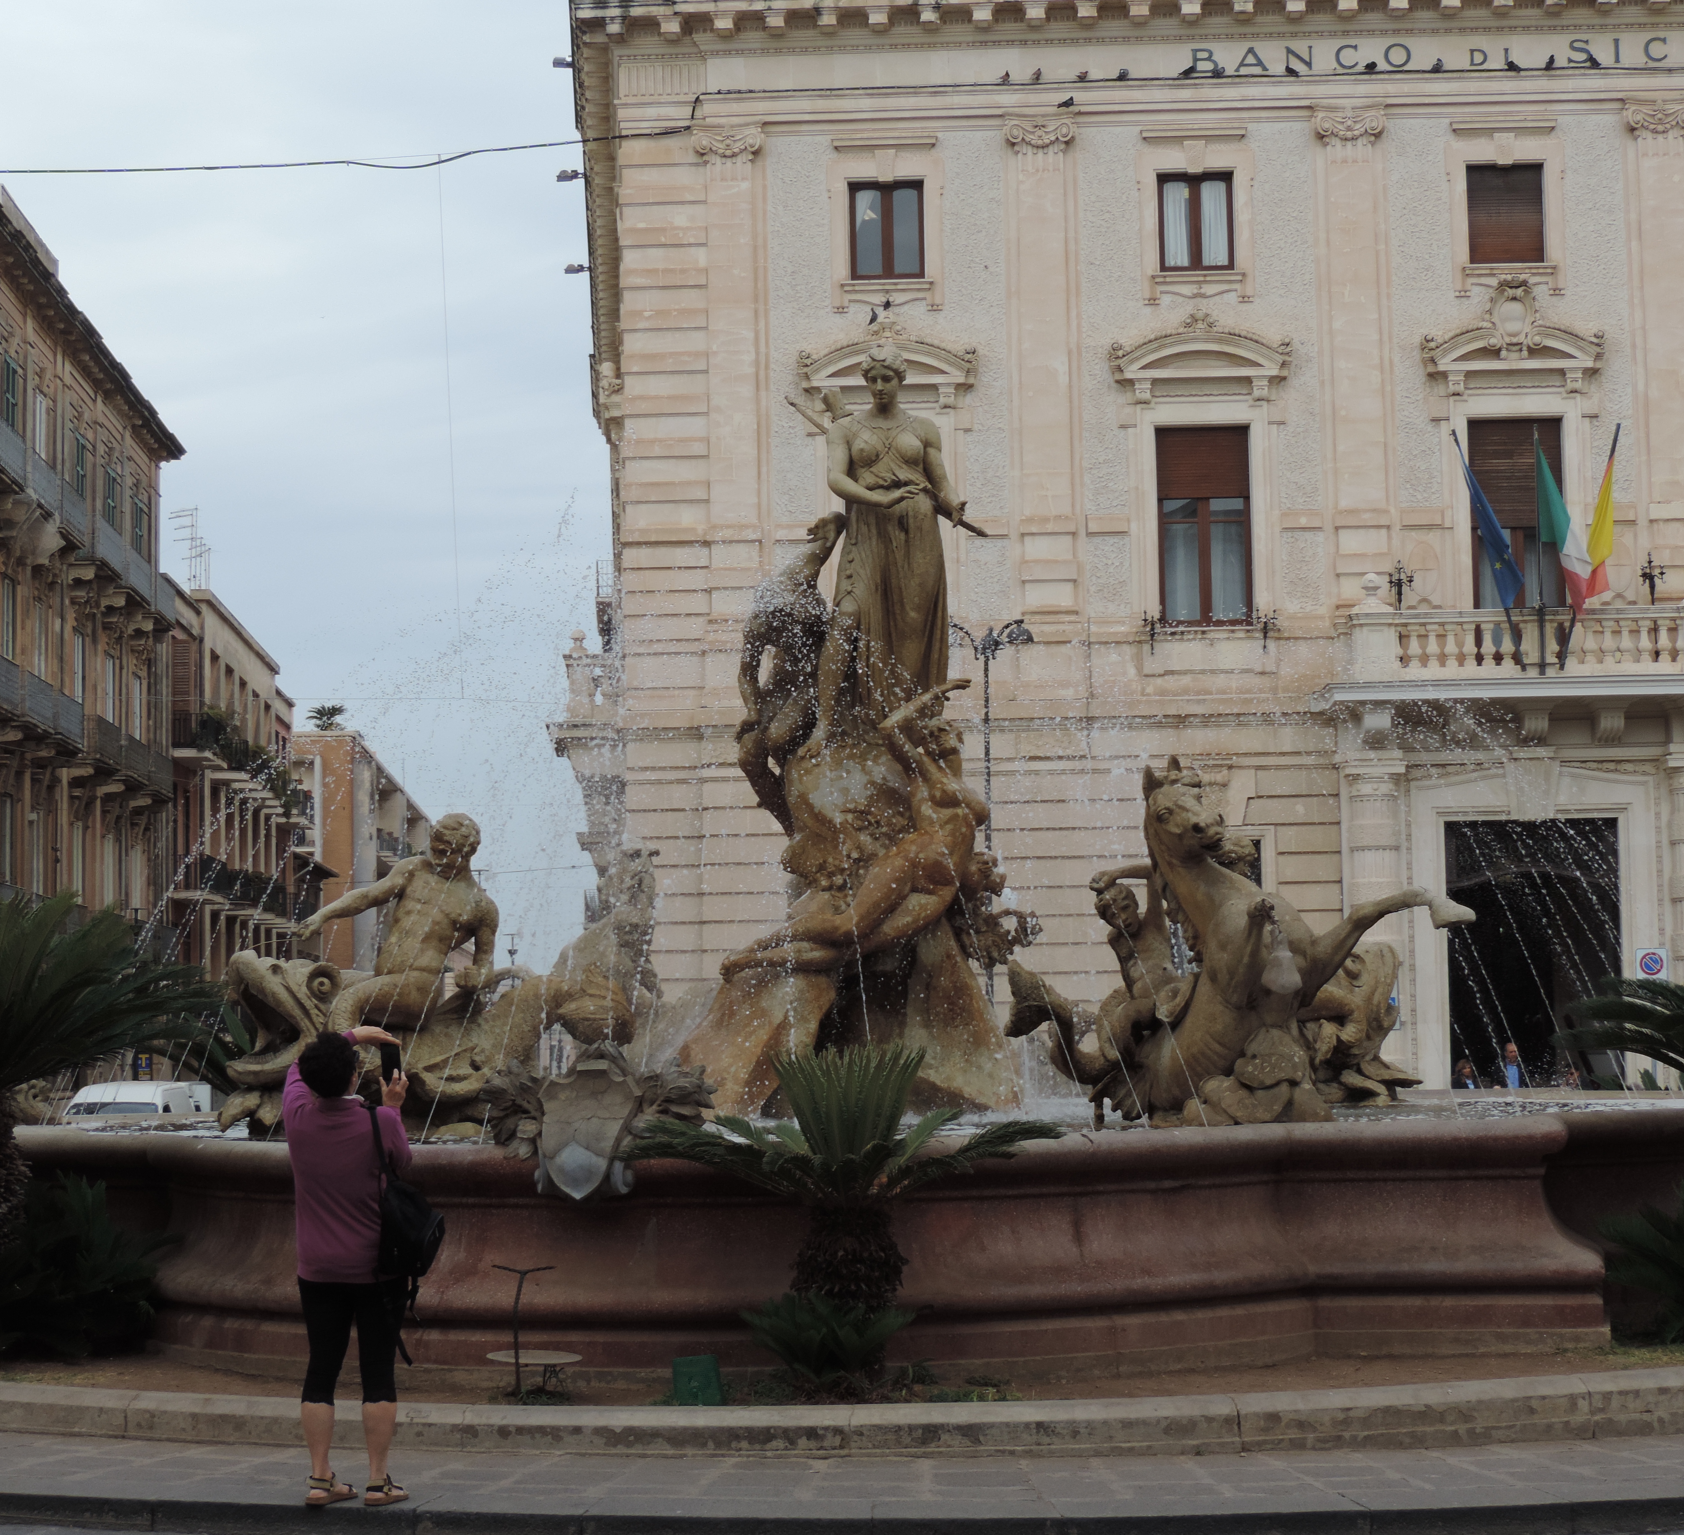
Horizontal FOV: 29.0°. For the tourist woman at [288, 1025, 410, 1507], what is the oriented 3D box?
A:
[{"bbox_3d":[-1.630,1.656,10.849,0.460,1.600,0.450,-4,-6,31],"label":"tourist woman"}]

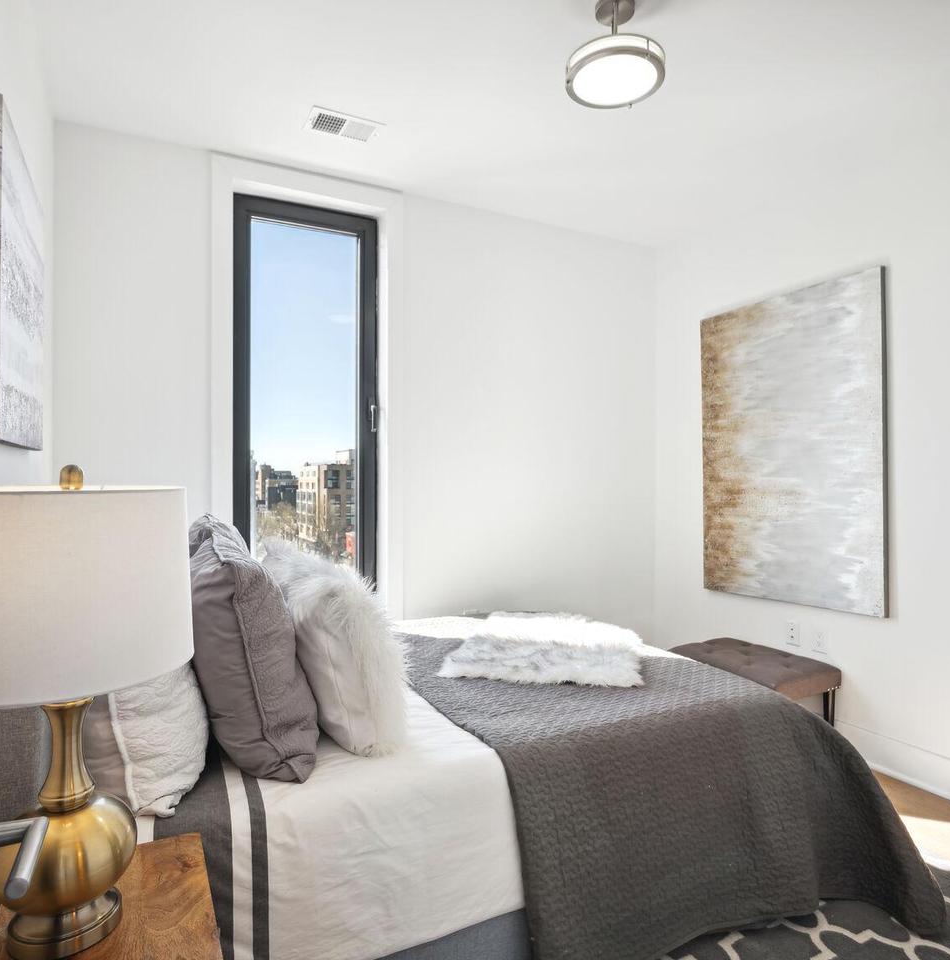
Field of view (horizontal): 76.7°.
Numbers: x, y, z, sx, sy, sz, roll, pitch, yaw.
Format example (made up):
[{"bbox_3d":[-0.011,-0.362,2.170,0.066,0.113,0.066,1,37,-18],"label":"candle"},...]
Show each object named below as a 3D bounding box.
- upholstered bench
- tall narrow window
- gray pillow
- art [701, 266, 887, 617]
[{"bbox_3d":[1.258,1.055,2.804,0.480,0.430,0.610,0,0,-30],"label":"upholstered bench"},{"bbox_3d":[-0.823,-0.300,2.954,0.708,2.040,0.080,0,0,-26],"label":"tall narrow window"},{"bbox_3d":[-0.568,0.408,1.501,0.190,0.520,0.550,-16,7,-25],"label":"gray pillow"},{"bbox_3d":[1.528,-0.154,2.979,0.037,1.510,0.930,0,0,-30],"label":"art"}]

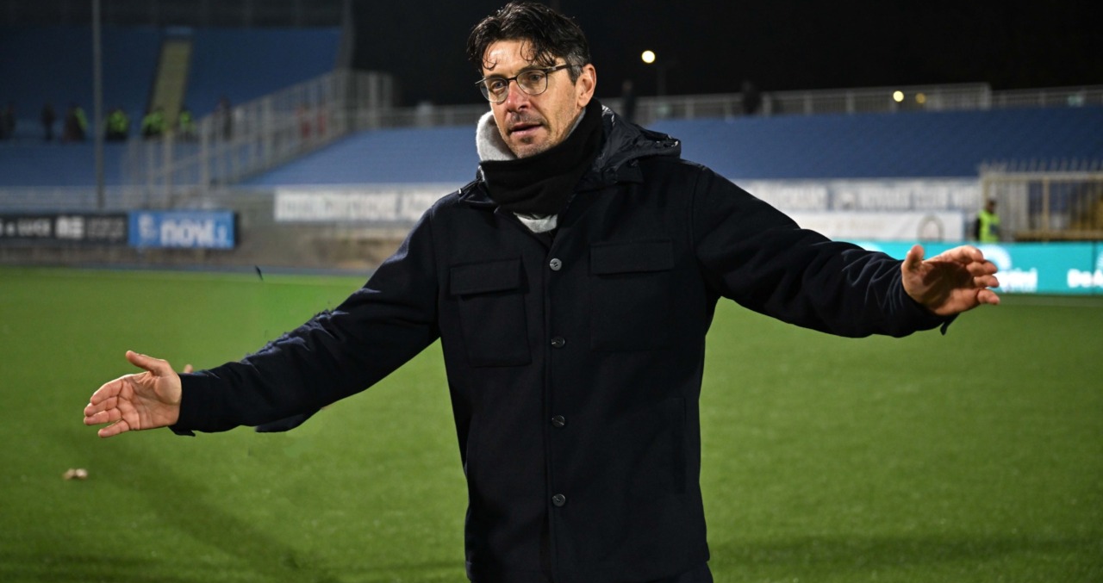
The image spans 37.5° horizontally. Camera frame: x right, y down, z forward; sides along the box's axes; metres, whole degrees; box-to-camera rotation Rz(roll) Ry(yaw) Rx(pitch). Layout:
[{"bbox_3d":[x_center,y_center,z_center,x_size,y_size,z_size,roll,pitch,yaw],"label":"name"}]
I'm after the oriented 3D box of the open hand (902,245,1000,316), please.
[{"bbox_3d":[0.574,-0.015,2.340,0.155,0.105,0.085,-7,-5,36],"label":"open hand"}]

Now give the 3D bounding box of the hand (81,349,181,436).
[{"bbox_3d":[-0.620,0.153,2.420,0.165,0.120,0.075,-10,0,-29],"label":"hand"}]

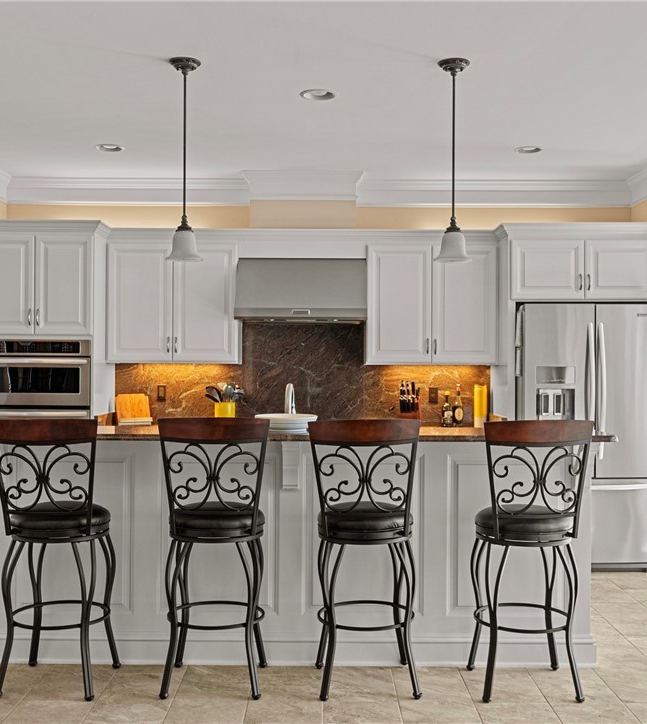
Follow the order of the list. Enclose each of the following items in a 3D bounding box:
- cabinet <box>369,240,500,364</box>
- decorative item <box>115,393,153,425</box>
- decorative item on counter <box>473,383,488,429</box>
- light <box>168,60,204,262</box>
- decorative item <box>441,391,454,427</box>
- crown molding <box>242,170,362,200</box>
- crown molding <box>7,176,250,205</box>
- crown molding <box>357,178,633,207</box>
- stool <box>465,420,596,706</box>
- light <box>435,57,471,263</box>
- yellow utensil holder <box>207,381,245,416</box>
[{"bbox_3d":[0.770,-0.419,6.366,0.942,0.873,0.350,0,0,0],"label":"cabinet"},{"bbox_3d":[-1.366,0.347,6.318,0.265,0.220,0.150,0,0,-20],"label":"decorative item"},{"bbox_3d":[1.123,0.316,6.242,0.096,0.305,0.096,0,0,0],"label":"decorative item on counter"},{"bbox_3d":[-0.628,-0.909,3.965,0.172,0.893,0.172,0,0,0],"label":"light"},{"bbox_3d":[0.899,0.343,6.350,0.080,0.267,0.080,0,0,0],"label":"decorative item"},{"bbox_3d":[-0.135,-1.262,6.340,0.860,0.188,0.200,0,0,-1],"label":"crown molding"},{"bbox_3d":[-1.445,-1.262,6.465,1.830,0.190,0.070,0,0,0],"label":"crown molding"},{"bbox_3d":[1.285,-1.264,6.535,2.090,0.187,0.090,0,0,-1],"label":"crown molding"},{"bbox_3d":[0.859,0.807,3.712,0.445,1.150,0.510,0,0,0],"label":"stool"},{"bbox_3d":[0.588,-0.903,3.955,0.172,0.893,0.172,0,0,0],"label":"light"},{"bbox_3d":[-0.699,0.305,6.299,0.265,0.310,0.170,0,0,0],"label":"yellow utensil holder"}]

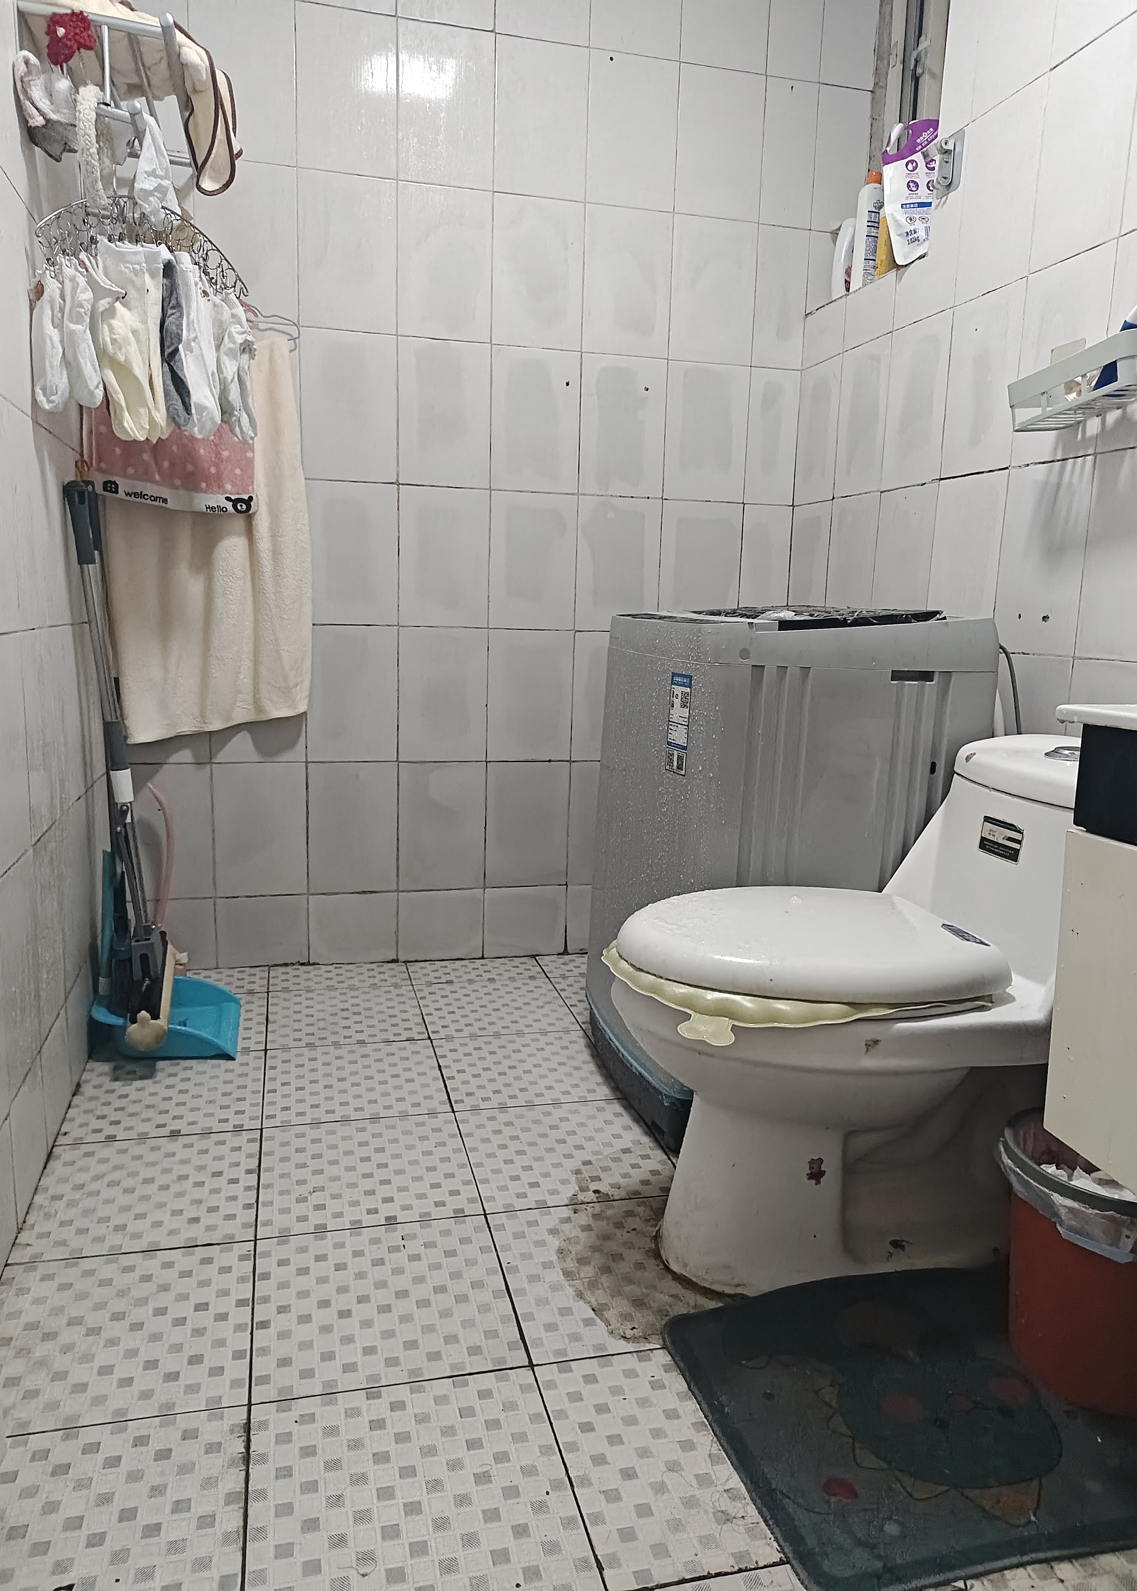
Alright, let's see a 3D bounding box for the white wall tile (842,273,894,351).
[{"bbox_3d":[0.622,-0.988,2.166,0.010,0.119,0.197,-1,10,-16],"label":"white wall tile"}]

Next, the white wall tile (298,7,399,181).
[{"bbox_3d":[-0.442,-1.403,2.113,0.200,0.300,0.010,-1,11,-14],"label":"white wall tile"}]

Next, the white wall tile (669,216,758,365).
[{"bbox_3d":[0.324,-1.123,2.360,0.199,0.299,0.010,-1,10,-14],"label":"white wall tile"}]

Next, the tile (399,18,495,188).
[{"bbox_3d":[-0.250,-1.411,2.166,0.198,0.299,0.011,-1,10,-14],"label":"tile"}]

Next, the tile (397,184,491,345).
[{"bbox_3d":[-0.258,-1.114,2.219,0.199,0.299,0.010,-1,10,-14],"label":"tile"}]

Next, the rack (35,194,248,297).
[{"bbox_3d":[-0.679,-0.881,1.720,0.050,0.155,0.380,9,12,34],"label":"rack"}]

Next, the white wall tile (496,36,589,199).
[{"bbox_3d":[-0.056,-1.415,2.216,0.198,0.299,0.011,-1,10,-14],"label":"white wall tile"}]

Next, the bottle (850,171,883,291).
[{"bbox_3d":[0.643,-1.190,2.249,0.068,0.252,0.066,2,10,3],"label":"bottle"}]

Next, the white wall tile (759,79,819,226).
[{"bbox_3d":[0.490,-1.425,2.356,0.125,0.299,0.011,-1,10,-14],"label":"white wall tile"}]

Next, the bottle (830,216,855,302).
[{"bbox_3d":[0.618,-1.179,2.328,0.080,0.200,0.060,-1,10,-16],"label":"bottle"}]

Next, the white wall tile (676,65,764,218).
[{"bbox_3d":[0.332,-1.419,2.308,0.199,0.299,0.010,-1,10,-14],"label":"white wall tile"}]

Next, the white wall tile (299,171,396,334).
[{"bbox_3d":[-0.451,-1.111,2.172,0.199,0.299,0.010,-1,10,-14],"label":"white wall tile"}]

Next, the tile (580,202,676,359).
[{"bbox_3d":[0.130,-1.117,2.310,0.200,0.300,0.010,-1,11,-14],"label":"tile"}]

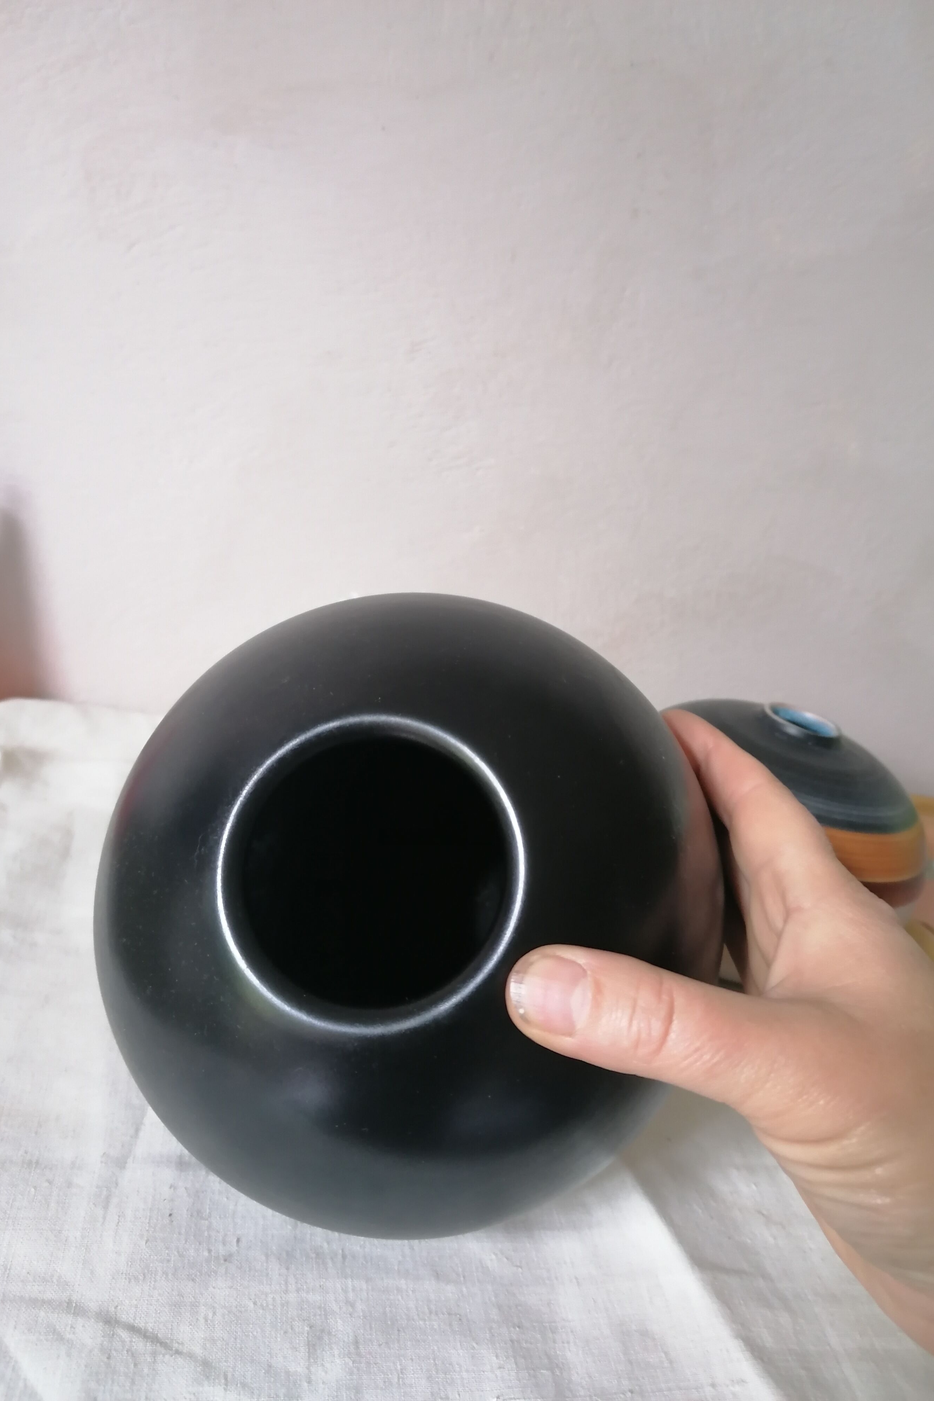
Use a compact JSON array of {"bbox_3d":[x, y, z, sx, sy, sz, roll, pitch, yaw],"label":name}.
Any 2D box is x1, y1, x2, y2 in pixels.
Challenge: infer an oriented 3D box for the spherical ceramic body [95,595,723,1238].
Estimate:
[{"bbox_3d":[-0.013,0.050,0.276,0.154,0.154,0.139,0,-15,7],"label":"spherical ceramic body"}]

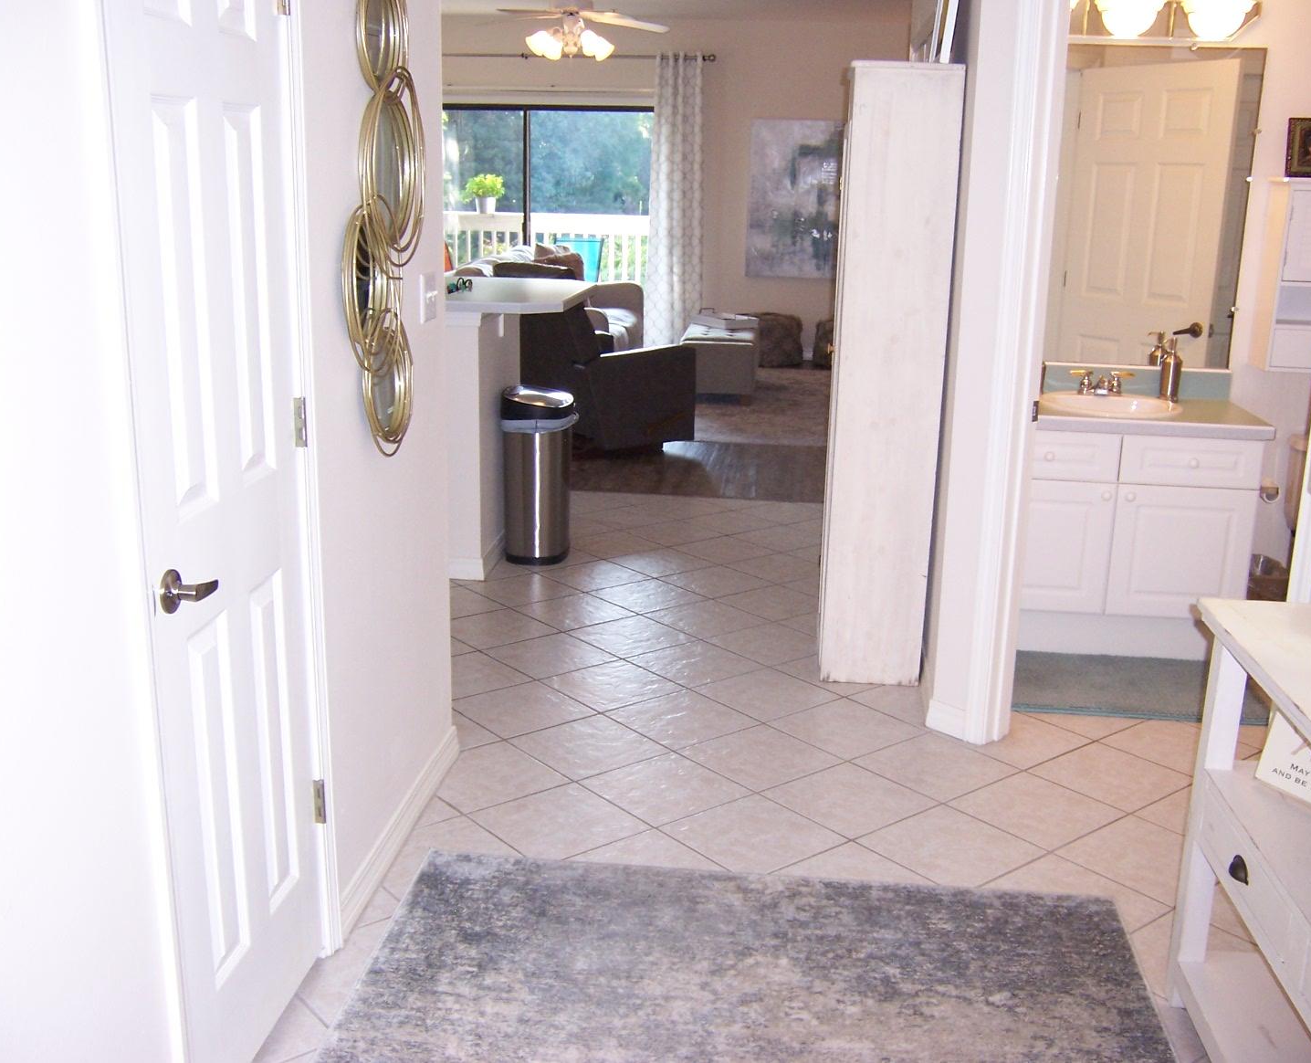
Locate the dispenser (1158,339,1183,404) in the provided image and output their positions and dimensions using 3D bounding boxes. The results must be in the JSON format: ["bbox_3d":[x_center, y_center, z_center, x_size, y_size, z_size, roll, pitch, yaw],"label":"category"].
[{"bbox_3d":[1.769,-0.550,4.627,0.086,0.215,0.073,-5,16,-21],"label":"dispenser"}]

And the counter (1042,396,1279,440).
[{"bbox_3d":[1.490,-0.389,4.491,0.910,0.042,0.565,3,15,6],"label":"counter"}]

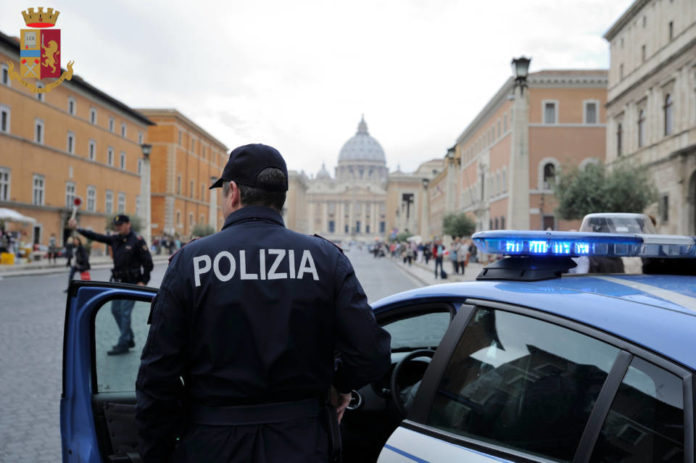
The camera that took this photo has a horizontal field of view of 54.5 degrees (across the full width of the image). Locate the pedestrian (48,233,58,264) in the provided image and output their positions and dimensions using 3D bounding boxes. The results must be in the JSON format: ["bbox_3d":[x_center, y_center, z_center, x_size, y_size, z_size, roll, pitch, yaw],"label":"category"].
[{"bbox_3d":[-15.243,0.880,35.000,0.550,1.660,0.420,1,-1,6],"label":"pedestrian"}]

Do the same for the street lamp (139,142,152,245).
[{"bbox_3d":[-14.973,-2.329,50.000,1.050,8.600,1.050,1,-1,-1],"label":"street lamp"}]

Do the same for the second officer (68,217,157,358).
[{"bbox_3d":[-3.065,0.683,8.800,1.050,1.830,0.650,0,-1,30],"label":"second officer"}]

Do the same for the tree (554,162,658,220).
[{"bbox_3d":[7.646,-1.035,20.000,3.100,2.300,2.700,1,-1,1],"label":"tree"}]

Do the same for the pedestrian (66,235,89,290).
[{"bbox_3d":[-8.081,0.971,20.200,0.750,1.660,0.550,1,-1,-30],"label":"pedestrian"}]

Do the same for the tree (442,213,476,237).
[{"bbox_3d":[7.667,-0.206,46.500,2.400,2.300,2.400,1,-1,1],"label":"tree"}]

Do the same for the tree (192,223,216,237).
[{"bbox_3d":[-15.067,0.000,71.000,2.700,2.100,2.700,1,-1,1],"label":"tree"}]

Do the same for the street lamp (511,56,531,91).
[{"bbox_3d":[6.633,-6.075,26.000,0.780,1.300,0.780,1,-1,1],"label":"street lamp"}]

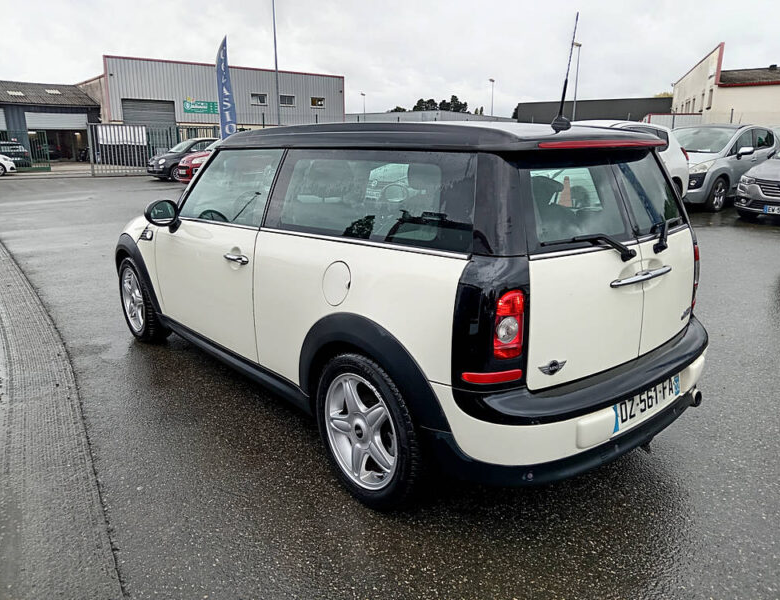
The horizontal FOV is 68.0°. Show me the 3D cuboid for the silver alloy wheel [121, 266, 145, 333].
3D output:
[{"bbox_3d":[-1.728,-0.003,4.057,0.170,0.436,0.436,-12,19,-39],"label":"silver alloy wheel"}]

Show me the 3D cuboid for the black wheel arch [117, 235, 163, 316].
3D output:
[{"bbox_3d":[-1.701,-0.224,3.905,0.110,0.430,0.840,-12,19,-39],"label":"black wheel arch"}]

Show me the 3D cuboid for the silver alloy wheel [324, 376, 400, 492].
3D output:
[{"bbox_3d":[-0.057,0.478,2.201,0.170,0.440,0.440,-12,19,-39],"label":"silver alloy wheel"}]

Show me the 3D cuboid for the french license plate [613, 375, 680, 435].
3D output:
[{"bbox_3d":[0.952,0.361,2.119,0.520,0.110,0.018,-12,12,-39],"label":"french license plate"}]

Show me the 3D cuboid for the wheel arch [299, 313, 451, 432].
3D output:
[{"bbox_3d":[-0.083,0.251,2.064,0.100,0.410,0.840,-12,19,-39],"label":"wheel arch"}]

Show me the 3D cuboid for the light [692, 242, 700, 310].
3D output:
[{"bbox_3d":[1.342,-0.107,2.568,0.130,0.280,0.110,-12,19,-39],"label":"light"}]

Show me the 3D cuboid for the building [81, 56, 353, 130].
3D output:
[{"bbox_3d":[-15.889,-14.877,47.967,17.741,6.586,17.000,-12,19,-37],"label":"building"}]

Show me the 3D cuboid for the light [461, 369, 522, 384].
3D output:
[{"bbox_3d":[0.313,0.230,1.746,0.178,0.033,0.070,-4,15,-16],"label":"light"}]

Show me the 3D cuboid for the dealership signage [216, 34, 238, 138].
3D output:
[{"bbox_3d":[-5.378,-6.527,19.181,0.680,4.100,0.080,-4,15,-14],"label":"dealership signage"}]

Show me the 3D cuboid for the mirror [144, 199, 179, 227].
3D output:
[{"bbox_3d":[-1.254,-0.485,3.163,0.188,0.142,0.112,-12,19,-39],"label":"mirror"}]

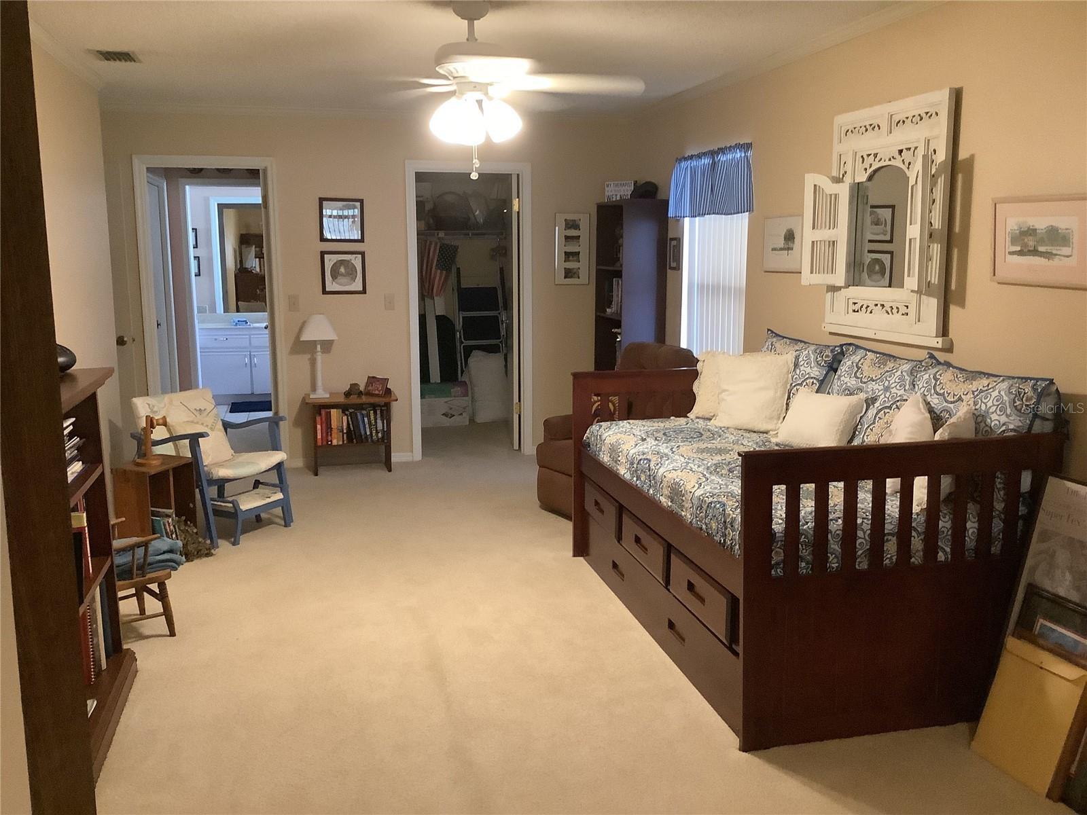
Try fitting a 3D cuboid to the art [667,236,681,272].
[{"bbox_3d":[0.820,-0.966,6.164,0.022,0.210,0.205,-2,10,-14],"label":"art"}]

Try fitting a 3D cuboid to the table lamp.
[{"bbox_3d":[-1.524,-0.354,6.627,0.250,0.560,0.250,-2,10,-14],"label":"table lamp"}]

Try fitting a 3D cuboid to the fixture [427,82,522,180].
[{"bbox_3d":[-0.266,-1.039,3.647,0.340,0.350,0.340,-2,10,-14],"label":"fixture"}]

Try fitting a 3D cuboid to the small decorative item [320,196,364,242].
[{"bbox_3d":[-1.370,-1.274,6.619,0.295,0.295,0.025,-3,10,-14],"label":"small decorative item"}]

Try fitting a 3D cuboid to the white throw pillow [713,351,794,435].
[{"bbox_3d":[0.991,-0.097,4.684,0.410,0.390,0.140,3,-10,18],"label":"white throw pillow"}]

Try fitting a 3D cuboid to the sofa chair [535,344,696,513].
[{"bbox_3d":[0.510,0.124,5.666,0.860,0.980,0.840,-7,12,-36],"label":"sofa chair"}]

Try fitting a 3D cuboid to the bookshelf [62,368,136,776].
[{"bbox_3d":[-1.589,0.491,3.119,0.345,1.110,1.000,-3,10,-15],"label":"bookshelf"}]

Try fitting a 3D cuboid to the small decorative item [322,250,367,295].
[{"bbox_3d":[-1.373,-0.925,6.702,0.296,0.287,0.025,-2,10,-14],"label":"small decorative item"}]

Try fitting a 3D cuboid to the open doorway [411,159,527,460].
[{"bbox_3d":[-0.529,-0.658,6.993,0.850,2.070,0.140,-3,10,-14],"label":"open doorway"}]

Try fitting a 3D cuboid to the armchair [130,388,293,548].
[{"bbox_3d":[-1.814,0.301,5.330,0.750,0.745,0.590,6,12,33],"label":"armchair"}]

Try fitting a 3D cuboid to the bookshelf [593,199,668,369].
[{"bbox_3d":[0.598,-0.507,6.820,0.310,1.830,0.610,-3,10,-14],"label":"bookshelf"}]

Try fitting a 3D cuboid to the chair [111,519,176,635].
[{"bbox_3d":[-1.724,0.633,3.887,0.370,0.590,0.380,-9,13,-40],"label":"chair"}]

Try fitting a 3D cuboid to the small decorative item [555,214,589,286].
[{"bbox_3d":[0.210,-1.147,7.069,0.252,0.510,0.025,-2,10,-14],"label":"small decorative item"}]

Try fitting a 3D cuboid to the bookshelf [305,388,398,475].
[{"bbox_3d":[-1.319,0.177,6.712,0.600,0.525,0.350,-2,10,-14],"label":"bookshelf"}]

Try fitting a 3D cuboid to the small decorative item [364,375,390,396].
[{"bbox_3d":[-1.145,-0.147,6.691,0.190,0.130,0.075,6,11,31],"label":"small decorative item"}]

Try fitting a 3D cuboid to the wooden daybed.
[{"bbox_3d":[0.899,0.417,4.033,1.117,0.959,1.988,-3,10,-14],"label":"wooden daybed"}]

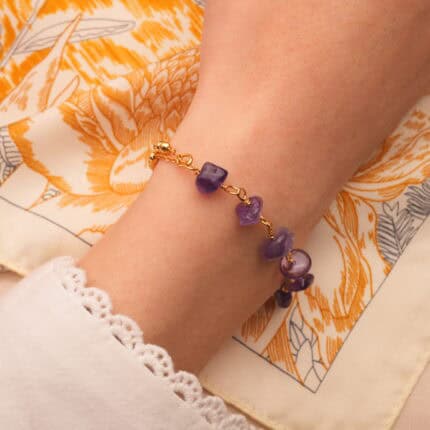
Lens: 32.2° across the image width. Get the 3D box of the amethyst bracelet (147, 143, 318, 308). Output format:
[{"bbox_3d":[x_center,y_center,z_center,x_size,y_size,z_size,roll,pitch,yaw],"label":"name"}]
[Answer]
[{"bbox_3d":[0.004,0.003,0.237,0.063,0.047,0.014,38,69,6],"label":"amethyst bracelet"}]

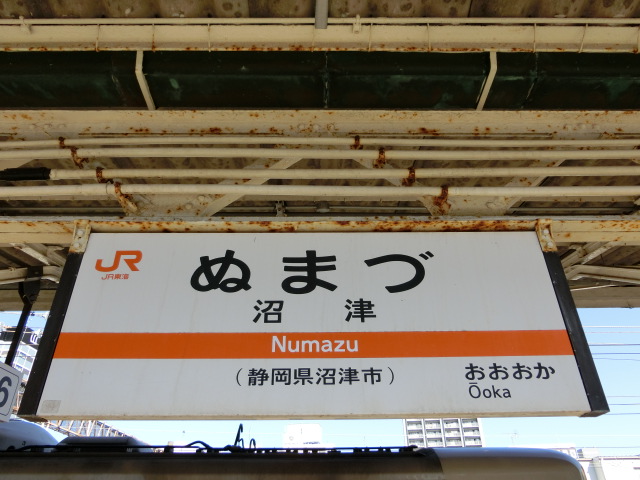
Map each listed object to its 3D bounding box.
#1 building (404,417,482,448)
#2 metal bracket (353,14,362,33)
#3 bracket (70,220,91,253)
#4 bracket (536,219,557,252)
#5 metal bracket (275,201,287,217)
[{"bbox_3d":[44.840,80.537,162.294,26.700,37.000,12.000,-7,-32,11],"label":"building"},{"bbox_3d":[0.198,-1.143,2.440,0.040,0.090,0.050,0,-31,0],"label":"metal bracket"},{"bbox_3d":[-1.218,-0.018,2.352,0.070,0.175,0.040,0,-31,0],"label":"bracket"},{"bbox_3d":[1.155,-0.023,2.355,0.070,0.175,0.040,0,-31,0],"label":"bracket"},{"bbox_3d":[-0.363,-0.289,4.245,0.095,0.140,0.070,0,-31,0],"label":"metal bracket"}]

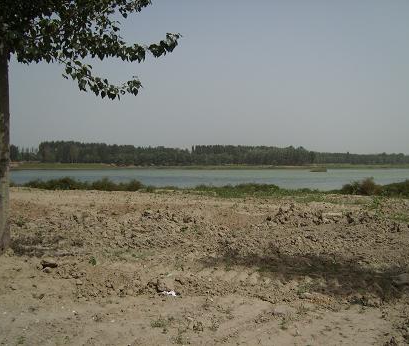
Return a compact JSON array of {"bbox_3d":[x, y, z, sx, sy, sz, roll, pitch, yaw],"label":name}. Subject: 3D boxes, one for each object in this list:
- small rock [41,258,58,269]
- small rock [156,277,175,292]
[{"bbox_3d":[-2.417,1.411,7.269,0.275,0.122,0.193,0,1,0],"label":"small rock"},{"bbox_3d":[-0.495,1.415,5.918,0.224,0.164,0.179,0,1,0],"label":"small rock"}]

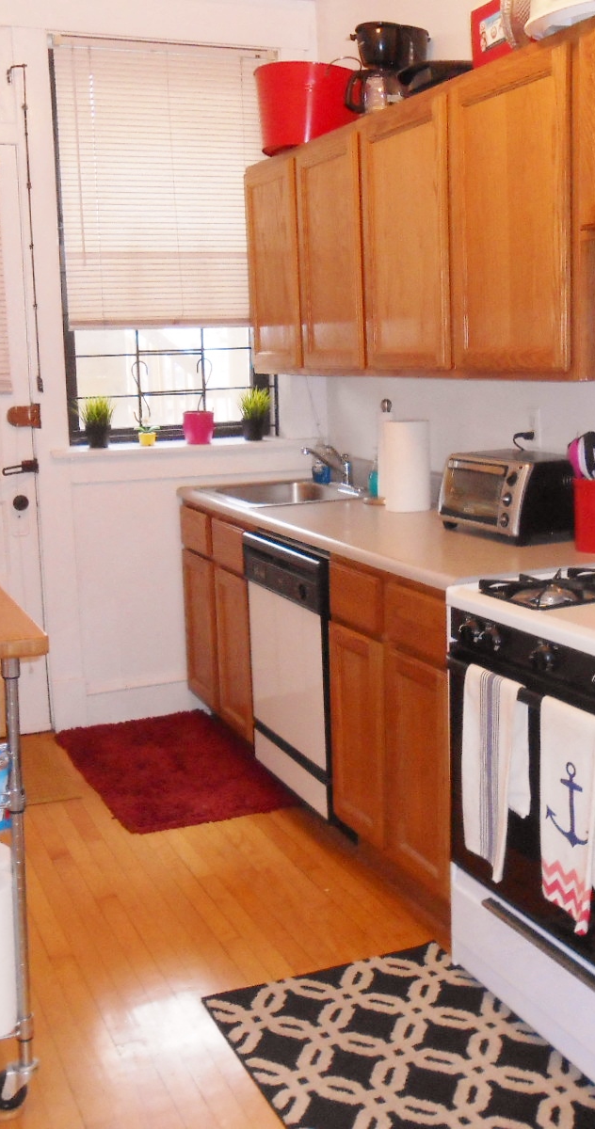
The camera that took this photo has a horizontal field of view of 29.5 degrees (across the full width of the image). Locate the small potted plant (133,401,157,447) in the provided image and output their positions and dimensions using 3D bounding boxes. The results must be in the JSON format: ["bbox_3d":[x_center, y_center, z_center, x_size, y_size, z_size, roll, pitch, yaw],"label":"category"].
[{"bbox_3d":[-0.579,-0.534,4.316,0.090,0.165,0.080,-6,11,-23],"label":"small potted plant"}]

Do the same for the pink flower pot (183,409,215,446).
[{"bbox_3d":[-0.380,-0.527,4.359,0.118,0.125,0.118,-2,11,0],"label":"pink flower pot"}]

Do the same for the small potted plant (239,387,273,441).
[{"bbox_3d":[-0.164,-0.587,4.391,0.130,0.200,0.130,-2,11,0],"label":"small potted plant"}]

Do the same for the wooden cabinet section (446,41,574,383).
[{"bbox_3d":[0.665,-0.852,2.792,0.331,0.763,0.524,-6,12,-23],"label":"wooden cabinet section"}]

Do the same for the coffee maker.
[{"bbox_3d":[0.283,-1.482,3.435,0.240,0.285,0.175,-3,10,-8],"label":"coffee maker"}]

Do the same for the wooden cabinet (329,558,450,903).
[{"bbox_3d":[0.520,0.380,3.047,0.620,0.800,0.655,-7,12,-23],"label":"wooden cabinet"}]

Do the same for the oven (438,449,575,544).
[{"bbox_3d":[0.600,-0.191,3.060,0.270,0.213,0.375,-6,11,-23],"label":"oven"}]

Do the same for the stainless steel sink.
[{"bbox_3d":[-0.047,-0.189,4.139,0.465,0.170,0.590,-6,11,-23],"label":"stainless steel sink"}]

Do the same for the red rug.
[{"bbox_3d":[-0.429,0.690,3.969,0.610,0.030,1.000,-6,11,-23],"label":"red rug"}]

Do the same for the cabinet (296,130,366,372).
[{"bbox_3d":[0.237,-1.000,3.692,0.325,0.725,0.465,-7,12,-23],"label":"cabinet"}]

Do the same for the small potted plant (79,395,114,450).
[{"bbox_3d":[-0.750,-0.527,4.178,0.128,0.180,0.128,-7,12,-23],"label":"small potted plant"}]

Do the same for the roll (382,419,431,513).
[{"bbox_3d":[0.351,-0.316,3.628,0.152,0.283,0.152,-2,11,0],"label":"roll"}]

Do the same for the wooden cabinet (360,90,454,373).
[{"bbox_3d":[0.444,-0.946,3.288,0.320,0.753,0.510,-6,11,-23],"label":"wooden cabinet"}]

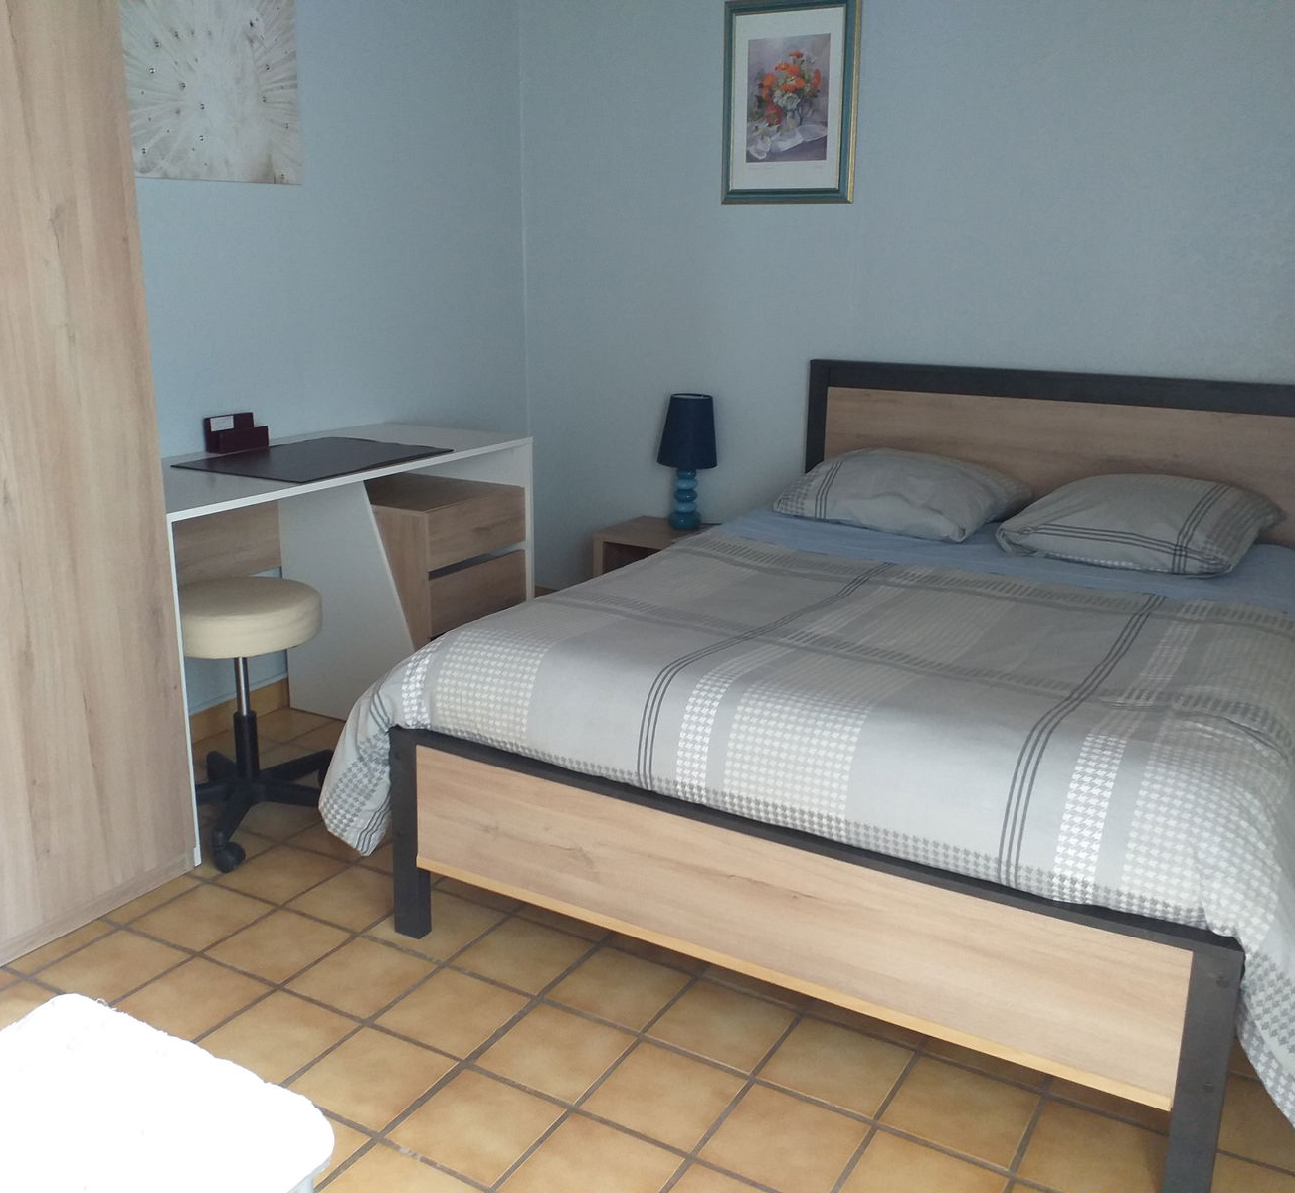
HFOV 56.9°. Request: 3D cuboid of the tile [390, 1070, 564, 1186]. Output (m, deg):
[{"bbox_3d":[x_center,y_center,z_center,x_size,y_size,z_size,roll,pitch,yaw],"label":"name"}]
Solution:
[{"bbox_3d":[-0.255,0.798,1.799,0.195,0.010,0.195,9,17,28],"label":"tile"}]

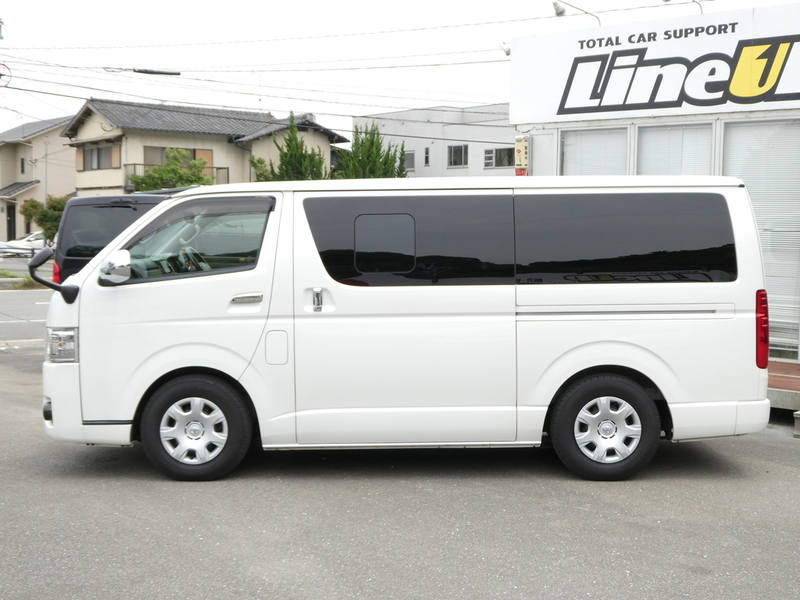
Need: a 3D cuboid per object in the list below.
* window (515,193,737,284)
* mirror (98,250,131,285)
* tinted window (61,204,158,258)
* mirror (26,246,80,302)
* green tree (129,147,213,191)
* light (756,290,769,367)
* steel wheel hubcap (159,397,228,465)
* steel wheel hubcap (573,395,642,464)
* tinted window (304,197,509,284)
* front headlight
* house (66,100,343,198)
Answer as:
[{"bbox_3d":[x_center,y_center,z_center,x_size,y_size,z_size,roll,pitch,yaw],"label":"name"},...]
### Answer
[{"bbox_3d":[1.400,-0.381,6.300,1.380,0.560,0.080,0,0,0],"label":"window"},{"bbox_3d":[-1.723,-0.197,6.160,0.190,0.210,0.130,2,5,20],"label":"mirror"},{"bbox_3d":[-3.584,-0.869,12.900,1.380,0.670,0.150,1,5,-2],"label":"tinted window"},{"bbox_3d":[-2.143,-0.152,6.290,0.310,0.350,0.200,0,5,0],"label":"mirror"},{"bbox_3d":[-10.185,-4.549,45.188,3.400,4.420,3.200,1,5,0],"label":"green tree"},{"bbox_3d":[2.255,0.170,6.340,0.120,0.495,0.140,0,5,0],"label":"light"},{"bbox_3d":[-1.285,0.818,6.350,0.425,0.425,0.070,0,5,0],"label":"steel wheel hubcap"},{"bbox_3d":[1.298,0.812,6.350,0.425,0.425,0.070,0,5,0],"label":"steel wheel hubcap"},{"bbox_3d":[0.059,-0.366,6.300,1.300,0.565,0.080,0,0,0],"label":"tinted window"},{"bbox_3d":[-2.130,0.268,6.470,0.270,0.220,0.380,0,5,0],"label":"front headlight"},{"bbox_3d":[-11.527,-7.386,60.088,13.800,7.500,9.600,-3,6,-36],"label":"house"}]

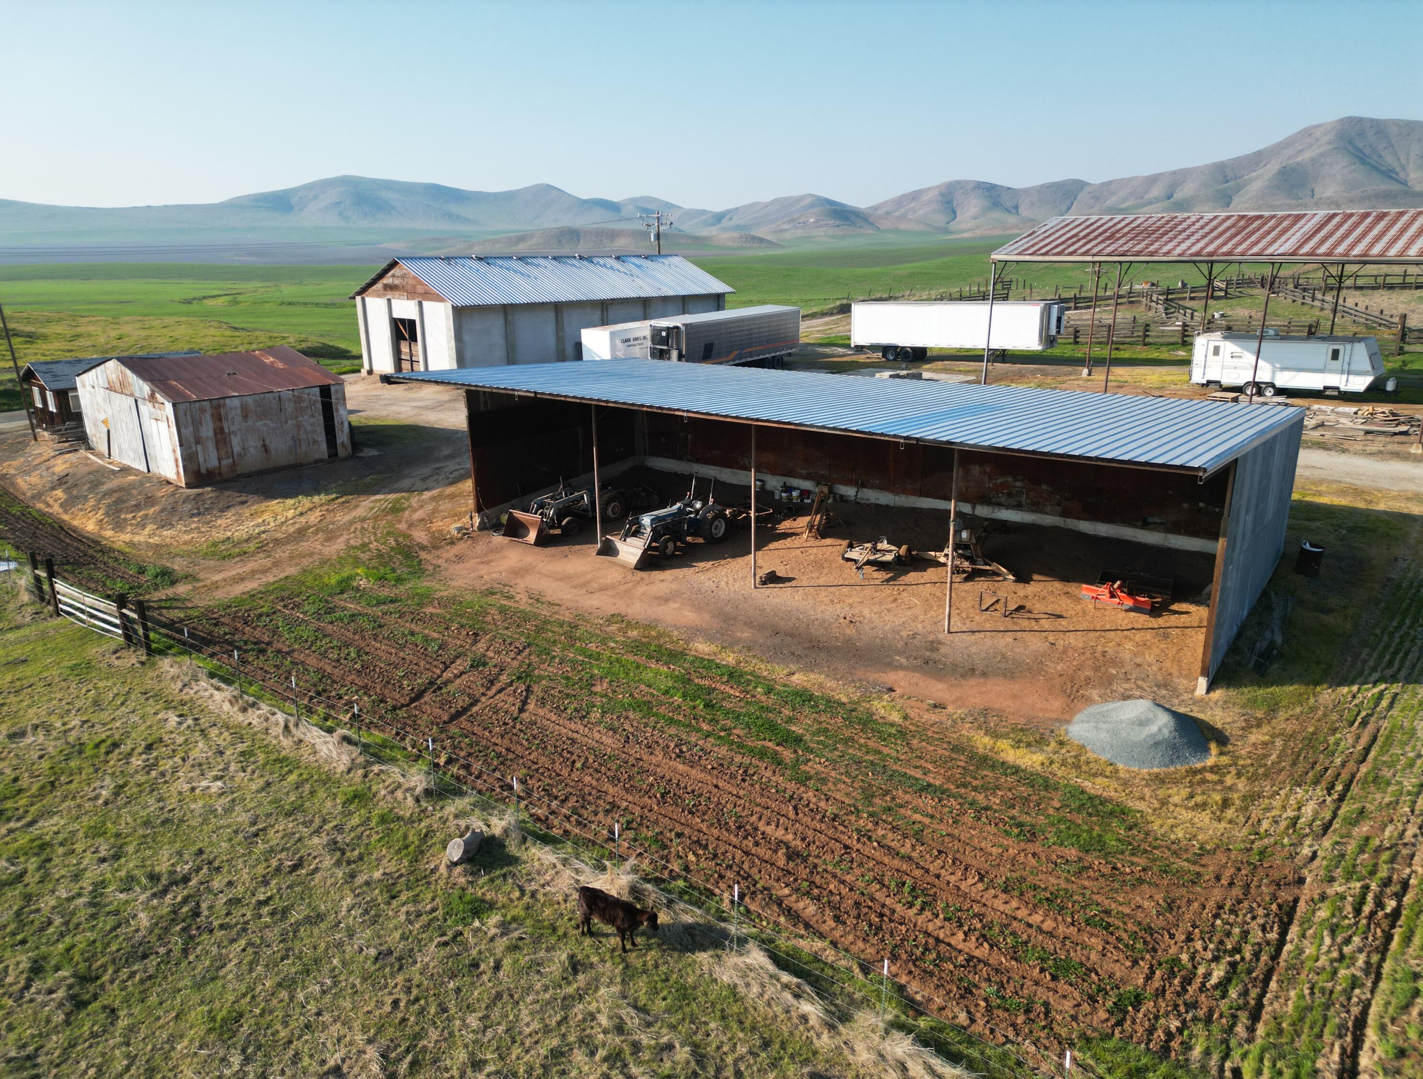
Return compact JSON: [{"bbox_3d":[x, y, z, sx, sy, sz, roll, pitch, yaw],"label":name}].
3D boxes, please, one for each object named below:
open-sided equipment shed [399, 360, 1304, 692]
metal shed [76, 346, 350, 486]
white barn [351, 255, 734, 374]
[{"bbox_3d":[2.986,-2.004,30.722,24.473,5.737,12.706,12,20,35],"label":"open-sided equipment shed"},{"bbox_3d":[-22.559,-6.125,45.012,11.627,4.632,7.189,14,22,41],"label":"metal shed"},{"bbox_3d":[-11.311,-16.656,72.910,12.711,7.757,25.408,14,22,41],"label":"white barn"}]

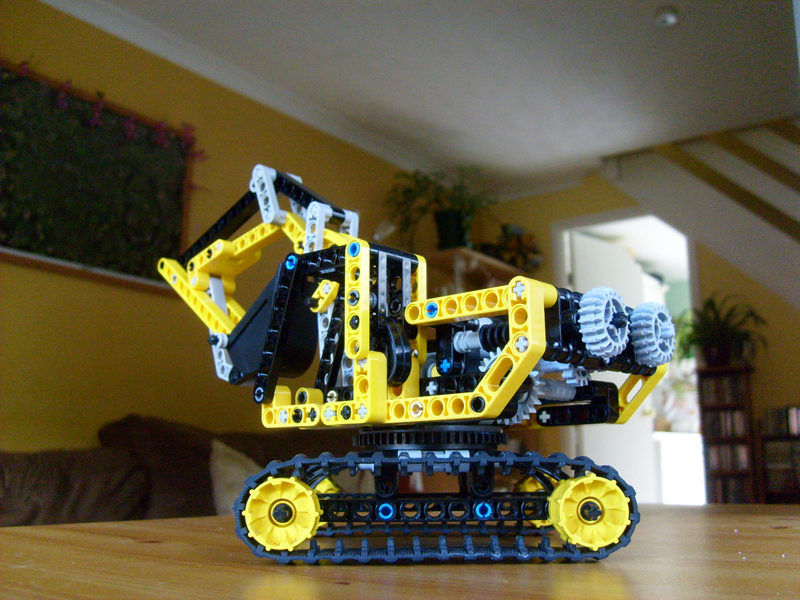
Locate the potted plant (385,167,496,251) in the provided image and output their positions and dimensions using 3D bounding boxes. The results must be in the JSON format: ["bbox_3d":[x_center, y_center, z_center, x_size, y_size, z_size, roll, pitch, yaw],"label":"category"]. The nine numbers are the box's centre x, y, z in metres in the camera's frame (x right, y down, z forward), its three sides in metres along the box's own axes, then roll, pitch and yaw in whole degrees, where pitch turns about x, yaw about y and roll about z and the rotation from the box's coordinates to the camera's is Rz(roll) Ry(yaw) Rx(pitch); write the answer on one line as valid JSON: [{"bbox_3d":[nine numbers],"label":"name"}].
[{"bbox_3d":[0.202,-0.457,4.040,0.440,0.390,0.480,-10,-15,37],"label":"potted plant"}]

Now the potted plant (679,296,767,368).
[{"bbox_3d":[1.490,0.141,3.750,0.380,0.310,0.340,-9,-15,34],"label":"potted plant"}]

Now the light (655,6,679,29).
[{"bbox_3d":[1.005,-1.065,3.050,0.090,0.050,0.090,0,-12,0],"label":"light"}]

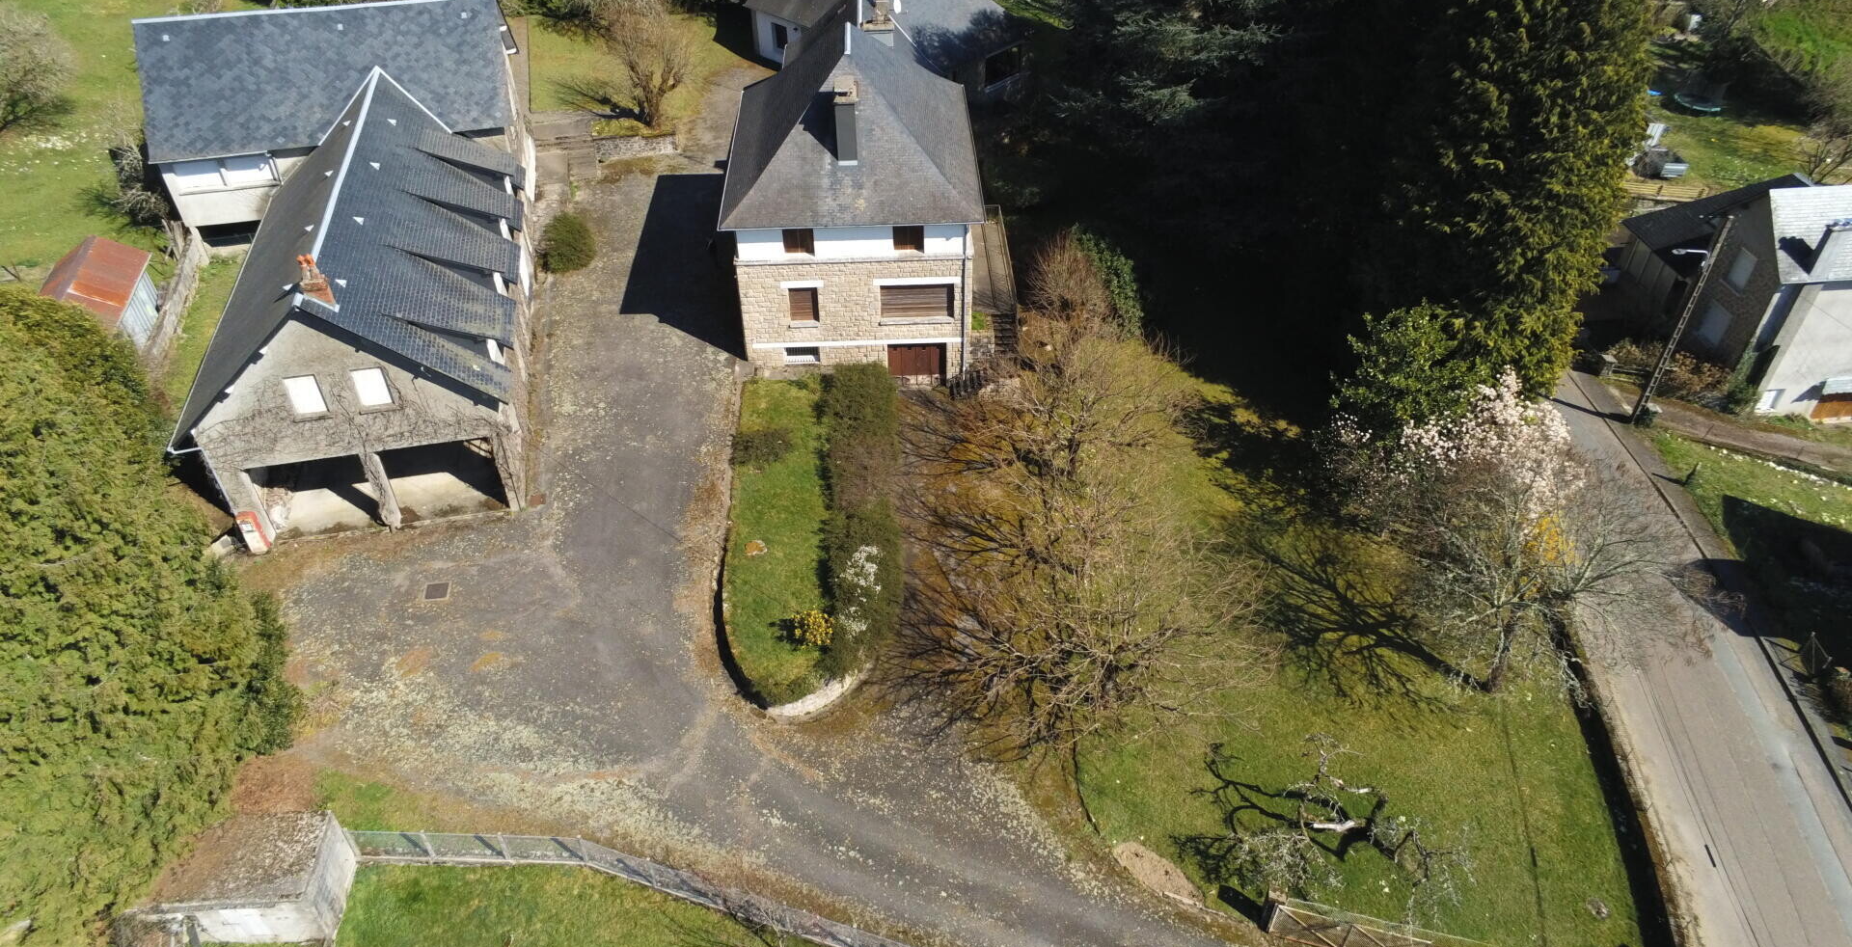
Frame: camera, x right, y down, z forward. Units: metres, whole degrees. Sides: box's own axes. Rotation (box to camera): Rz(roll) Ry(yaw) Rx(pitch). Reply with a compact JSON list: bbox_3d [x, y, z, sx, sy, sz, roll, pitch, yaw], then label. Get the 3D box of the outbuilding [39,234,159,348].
[{"bbox_3d":[-31.776,-6.324,46.730,3.501,2.850,5.700,-9,42,-10],"label":"outbuilding"}]

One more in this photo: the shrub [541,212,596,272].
[{"bbox_3d":[-14.922,-9.986,51.487,2.240,2.000,2.240,-1,41,0],"label":"shrub"}]

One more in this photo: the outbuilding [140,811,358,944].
[{"bbox_3d":[-16.993,10.447,31.512,3.800,2.100,2.500,-4,41,-4],"label":"outbuilding"}]

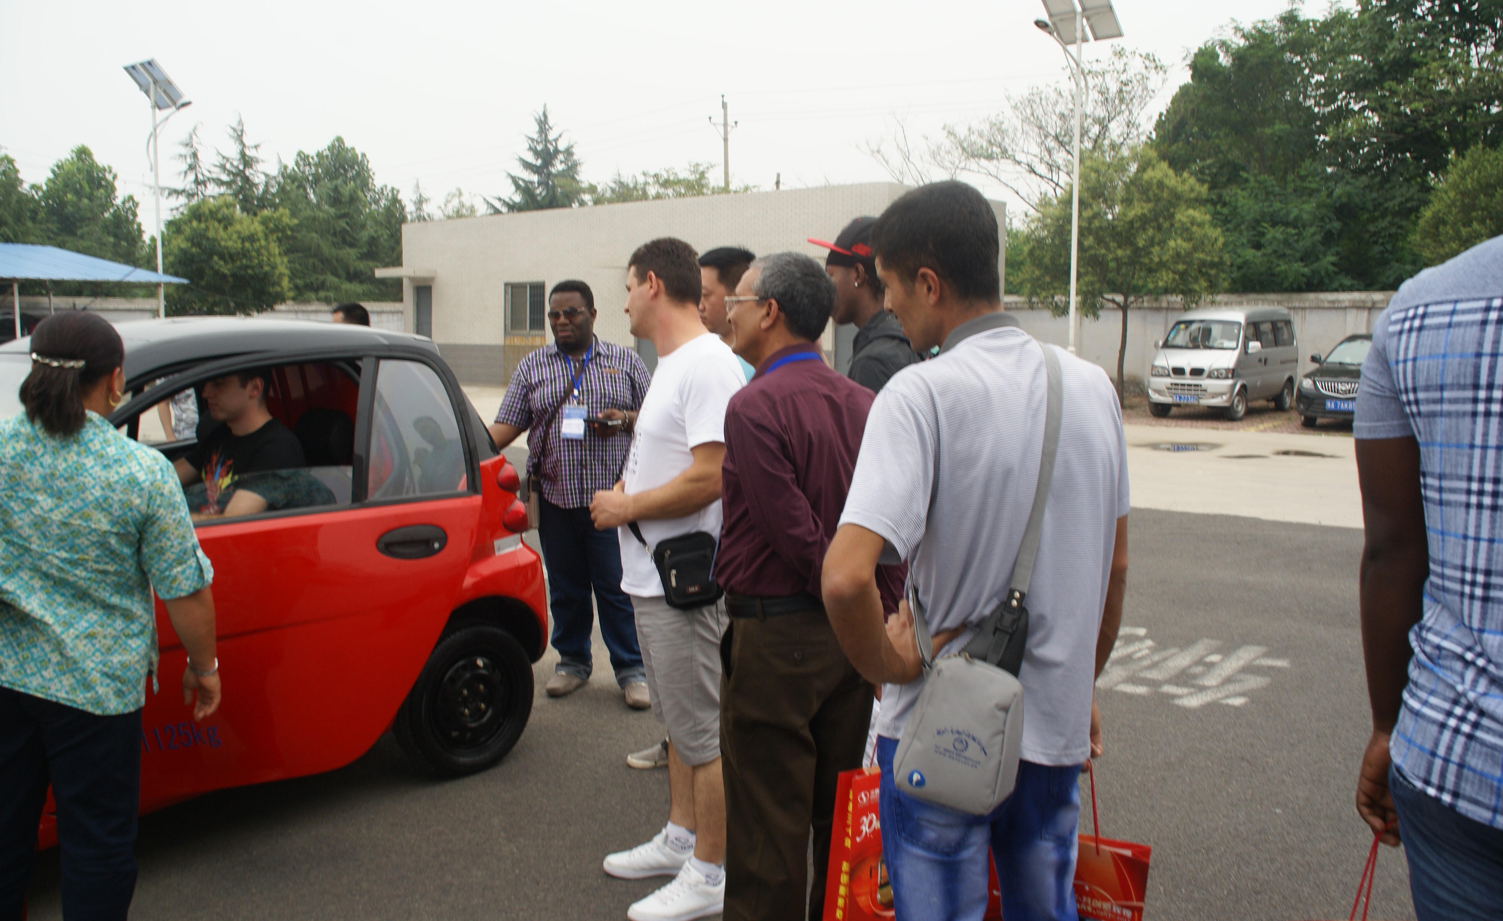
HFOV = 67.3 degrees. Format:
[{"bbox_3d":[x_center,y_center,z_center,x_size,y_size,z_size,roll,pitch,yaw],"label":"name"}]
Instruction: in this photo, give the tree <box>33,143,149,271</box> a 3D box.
[{"bbox_3d":[-24.632,-7.486,42.275,4.100,8.400,4.100,-4,7,-30],"label":"tree"}]

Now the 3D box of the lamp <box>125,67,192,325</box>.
[{"bbox_3d":[-13.015,-5.076,25.002,1.450,7.500,1.050,3,7,25],"label":"lamp"}]

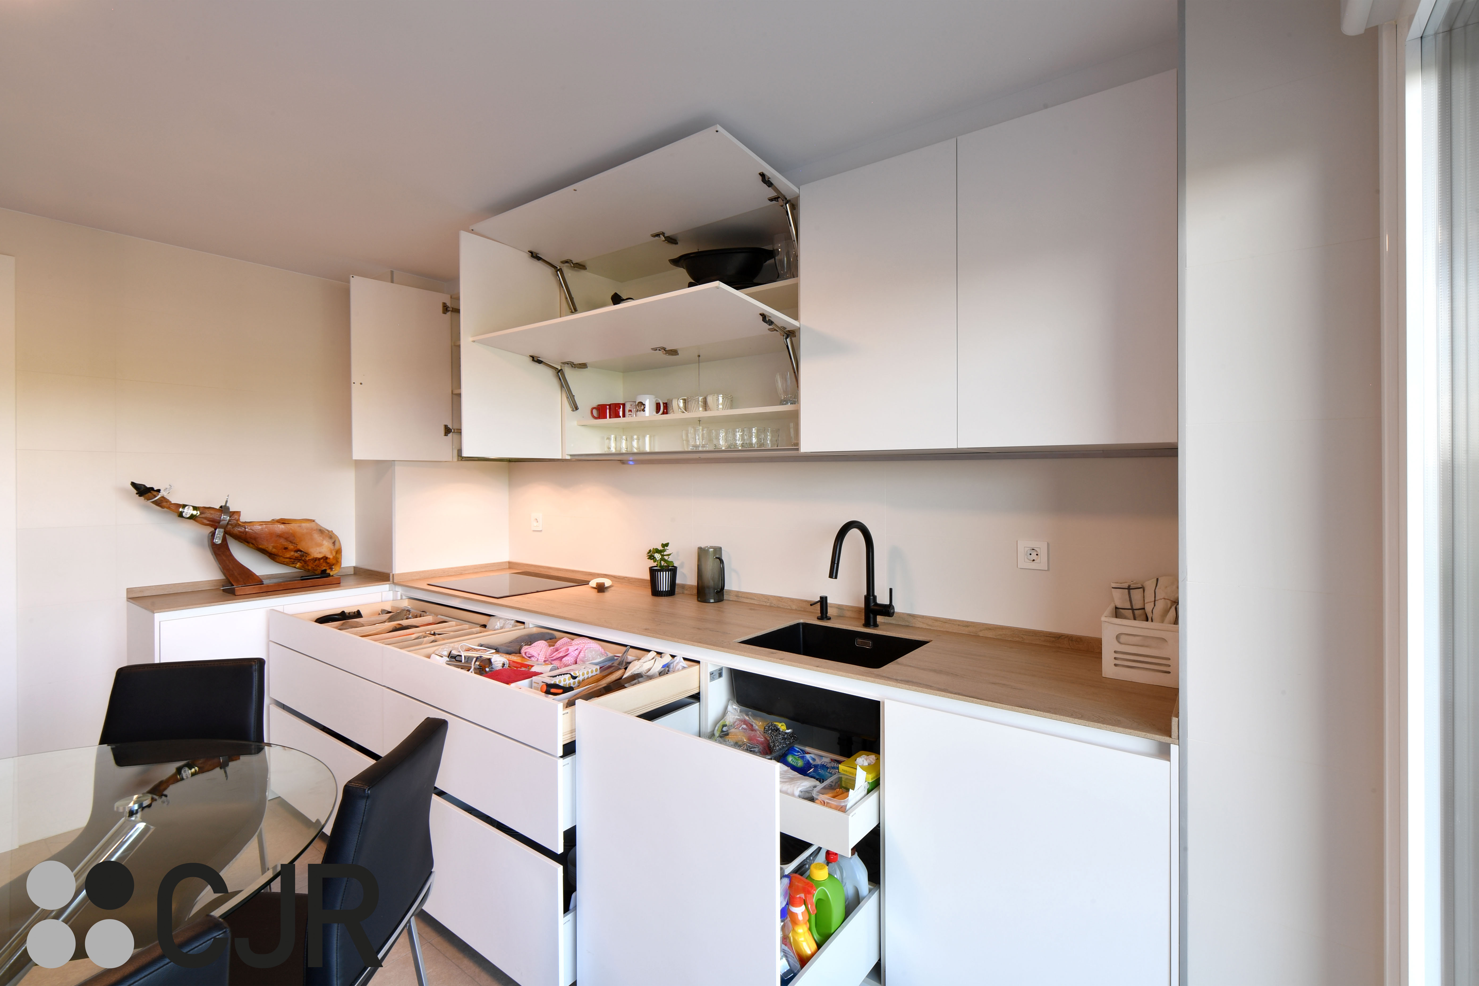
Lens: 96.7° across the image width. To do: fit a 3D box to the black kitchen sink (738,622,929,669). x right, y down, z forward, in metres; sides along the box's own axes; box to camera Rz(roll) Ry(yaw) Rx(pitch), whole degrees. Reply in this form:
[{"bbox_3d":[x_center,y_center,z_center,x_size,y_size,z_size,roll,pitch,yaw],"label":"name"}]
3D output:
[{"bbox_3d":[0.290,0.560,2.031,0.460,0.197,0.380,1,1,37],"label":"black kitchen sink"}]

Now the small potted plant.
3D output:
[{"bbox_3d":[-0.334,0.331,2.848,0.127,0.230,0.127,0,1,0],"label":"small potted plant"}]

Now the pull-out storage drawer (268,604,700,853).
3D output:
[{"bbox_3d":[-1.061,0.687,2.408,1.957,0.380,0.514,1,1,37],"label":"pull-out storage drawer"}]

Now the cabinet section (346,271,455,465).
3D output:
[{"bbox_3d":[-1.630,-0.579,3.192,0.022,0.841,0.456,1,2,45],"label":"cabinet section"}]

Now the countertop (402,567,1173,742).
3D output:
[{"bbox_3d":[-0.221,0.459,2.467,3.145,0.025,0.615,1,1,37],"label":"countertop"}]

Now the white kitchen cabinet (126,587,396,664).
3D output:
[{"bbox_3d":[-2.139,0.904,2.993,0.455,0.904,0.873,1,1,37],"label":"white kitchen cabinet"}]

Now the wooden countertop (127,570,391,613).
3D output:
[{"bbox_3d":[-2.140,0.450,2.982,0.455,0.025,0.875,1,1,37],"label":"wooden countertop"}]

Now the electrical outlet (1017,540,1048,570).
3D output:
[{"bbox_3d":[0.891,0.191,1.995,0.083,0.083,0.012,1,1,37],"label":"electrical outlet"}]

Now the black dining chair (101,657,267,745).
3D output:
[{"bbox_3d":[-1.500,0.943,1.630,0.420,0.880,0.570,0,1,-19],"label":"black dining chair"}]

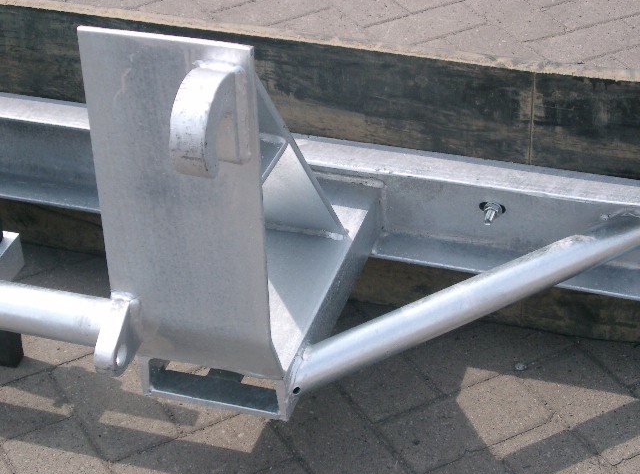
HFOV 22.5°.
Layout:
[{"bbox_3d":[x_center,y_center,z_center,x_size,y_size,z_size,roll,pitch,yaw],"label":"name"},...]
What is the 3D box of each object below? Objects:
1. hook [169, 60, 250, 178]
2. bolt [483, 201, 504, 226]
[{"bbox_3d":[-0.111,-0.100,1.577,0.052,0.115,0.089,9,36,15],"label":"hook"},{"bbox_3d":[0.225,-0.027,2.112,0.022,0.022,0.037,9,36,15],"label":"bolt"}]

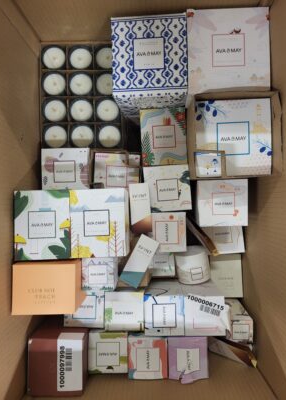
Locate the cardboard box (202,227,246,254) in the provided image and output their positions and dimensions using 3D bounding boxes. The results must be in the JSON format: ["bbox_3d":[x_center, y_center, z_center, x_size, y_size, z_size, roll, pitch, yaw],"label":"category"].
[{"bbox_3d":[0.159,0.066,0.633,0.084,0.076,0.079,-4,90,1],"label":"cardboard box"}]

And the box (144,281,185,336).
[{"bbox_3d":[0.036,0.188,0.523,0.065,0.074,0.066,0,90,1],"label":"box"}]

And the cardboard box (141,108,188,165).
[{"bbox_3d":[0.039,-0.111,0.573,0.081,0.081,0.100,-3,90,1],"label":"cardboard box"}]

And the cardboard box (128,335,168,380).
[{"bbox_3d":[0.009,0.265,0.531,0.066,0.066,0.068,0,90,1],"label":"cardboard box"}]

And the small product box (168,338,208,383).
[{"bbox_3d":[0.075,0.261,0.526,0.065,0.073,0.065,0,90,1],"label":"small product box"}]

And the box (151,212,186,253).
[{"bbox_3d":[0.041,0.052,0.528,0.064,0.072,0.065,0,90,1],"label":"box"}]

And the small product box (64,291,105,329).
[{"bbox_3d":[-0.095,0.176,0.525,0.066,0.066,0.067,1,90,1],"label":"small product box"}]

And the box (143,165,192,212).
[{"bbox_3d":[0.045,-0.020,0.566,0.079,0.098,0.079,-4,90,1],"label":"box"}]

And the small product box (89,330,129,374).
[{"bbox_3d":[-0.058,0.259,0.536,0.065,0.066,0.066,0,90,1],"label":"small product box"}]

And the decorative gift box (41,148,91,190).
[{"bbox_3d":[-0.131,-0.048,0.560,0.081,0.092,0.081,-1,90,1],"label":"decorative gift box"}]

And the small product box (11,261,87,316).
[{"bbox_3d":[-0.138,0.125,0.458,0.088,0.076,0.069,0,90,1],"label":"small product box"}]

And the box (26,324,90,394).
[{"bbox_3d":[-0.132,0.254,0.499,0.083,0.088,0.088,0,90,1],"label":"box"}]

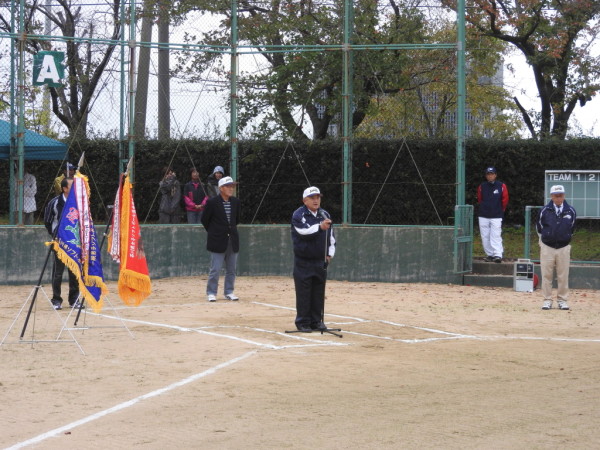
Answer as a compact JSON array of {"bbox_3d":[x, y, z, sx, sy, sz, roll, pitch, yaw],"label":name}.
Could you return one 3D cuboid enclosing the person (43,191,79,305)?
[{"bbox_3d":[-3.146,0.339,19.600,0.520,1.550,0.360,-1,2,-34],"label":"person"}]

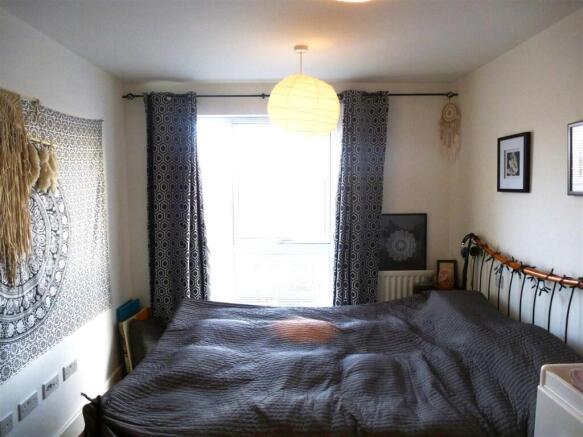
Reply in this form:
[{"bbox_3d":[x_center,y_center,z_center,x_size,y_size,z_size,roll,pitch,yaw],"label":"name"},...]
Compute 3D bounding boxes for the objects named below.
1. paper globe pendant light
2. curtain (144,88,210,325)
[{"bbox_3d":[0.077,-0.763,2.461,0.440,0.530,0.440,0,5,0],"label":"paper globe pendant light"},{"bbox_3d":[-0.920,0.119,3.300,0.490,2.220,0.150,0,5,0],"label":"curtain"}]

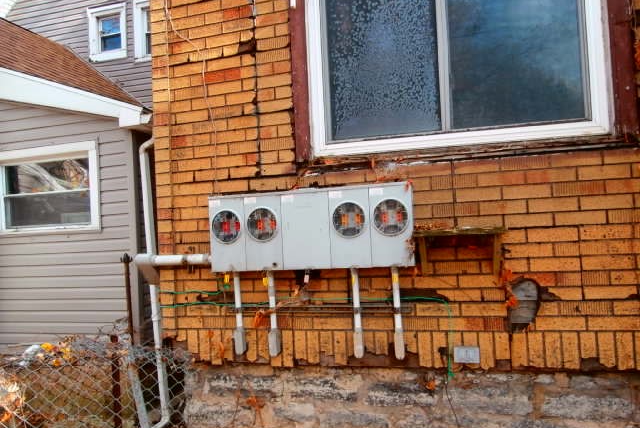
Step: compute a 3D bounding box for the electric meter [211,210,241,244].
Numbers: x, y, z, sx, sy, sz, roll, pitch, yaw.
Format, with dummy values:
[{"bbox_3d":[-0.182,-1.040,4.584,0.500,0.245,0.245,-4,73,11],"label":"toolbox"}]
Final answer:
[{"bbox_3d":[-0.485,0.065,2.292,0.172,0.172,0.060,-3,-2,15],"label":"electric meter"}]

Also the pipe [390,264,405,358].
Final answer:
[{"bbox_3d":[0.368,0.473,2.124,0.050,0.448,0.055,-3,-2,15],"label":"pipe"}]

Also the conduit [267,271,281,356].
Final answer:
[{"bbox_3d":[-0.244,0.512,2.291,0.050,0.444,0.055,-4,-2,15],"label":"conduit"}]

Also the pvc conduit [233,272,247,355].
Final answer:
[{"bbox_3d":[-0.432,0.523,2.342,0.050,0.437,0.055,-4,-2,15],"label":"pvc conduit"}]

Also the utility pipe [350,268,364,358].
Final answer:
[{"bbox_3d":[0.179,0.485,2.176,0.050,0.440,0.055,-3,-2,15],"label":"utility pipe"}]

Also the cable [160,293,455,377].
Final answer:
[{"bbox_3d":[-0.142,0.597,2.292,1.565,0.407,0.040,-3,-2,15],"label":"cable"}]

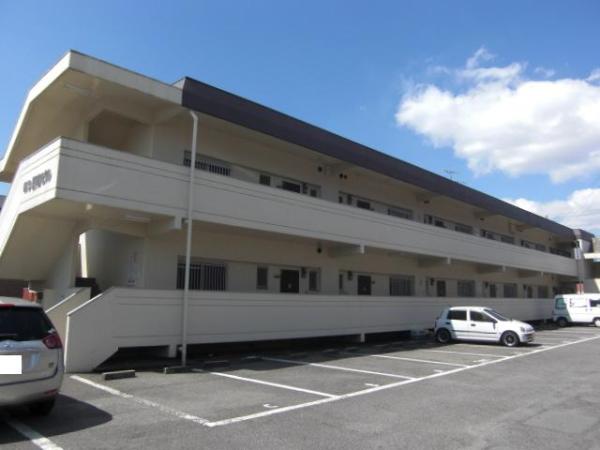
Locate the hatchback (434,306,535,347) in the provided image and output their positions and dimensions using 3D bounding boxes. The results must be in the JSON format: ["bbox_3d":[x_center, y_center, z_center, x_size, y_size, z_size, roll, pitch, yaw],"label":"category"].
[{"bbox_3d":[6.957,3.791,18.381,3.530,1.400,1.560,-9,-12,43],"label":"hatchback"}]

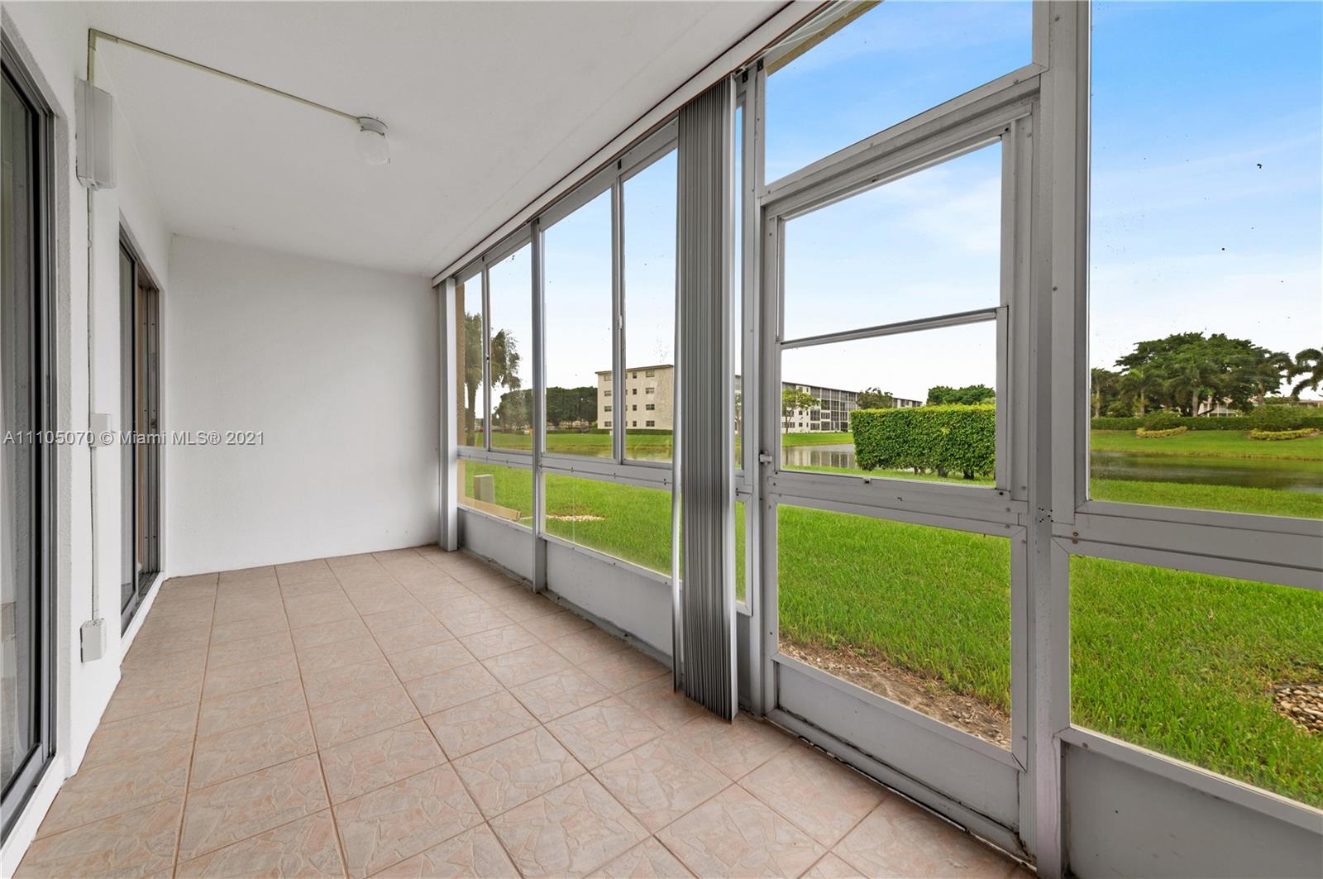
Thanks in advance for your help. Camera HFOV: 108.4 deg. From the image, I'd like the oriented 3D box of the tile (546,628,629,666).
[{"bbox_3d":[-0.389,1.072,2.480,0.323,0.010,0.323,1,0,-41],"label":"tile"}]

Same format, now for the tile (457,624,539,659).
[{"bbox_3d":[-0.843,1.047,2.472,0.315,0.010,0.315,0,0,-40],"label":"tile"}]

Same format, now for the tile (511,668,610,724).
[{"bbox_3d":[-0.428,1.068,2.013,0.323,0.010,0.323,1,0,-41],"label":"tile"}]

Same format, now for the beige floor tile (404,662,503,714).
[{"bbox_3d":[-0.893,1.061,2.051,0.323,0.010,0.323,1,0,-41],"label":"beige floor tile"}]

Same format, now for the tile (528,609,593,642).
[{"bbox_3d":[-0.589,1.058,2.678,0.315,0.010,0.315,2,-1,-41],"label":"tile"}]

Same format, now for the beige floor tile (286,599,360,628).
[{"bbox_3d":[-2.023,1.048,2.862,0.323,0.010,0.323,1,0,-41],"label":"beige floor tile"}]

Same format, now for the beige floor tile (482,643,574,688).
[{"bbox_3d":[-0.640,1.066,2.264,0.323,0.010,0.323,1,0,-41],"label":"beige floor tile"}]

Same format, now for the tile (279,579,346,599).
[{"bbox_3d":[-2.431,1.044,3.332,0.323,0.010,0.323,1,0,-41],"label":"tile"}]

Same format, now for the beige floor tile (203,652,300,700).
[{"bbox_3d":[-1.811,1.047,2.123,0.323,0.010,0.323,1,0,-41],"label":"beige floor tile"}]

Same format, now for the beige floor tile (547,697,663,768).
[{"bbox_3d":[-0.214,1.070,1.765,0.323,0.010,0.323,1,0,-41],"label":"beige floor tile"}]

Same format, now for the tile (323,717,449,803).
[{"bbox_3d":[-0.930,1.058,1.593,0.323,0.010,0.323,1,0,-41],"label":"tile"}]

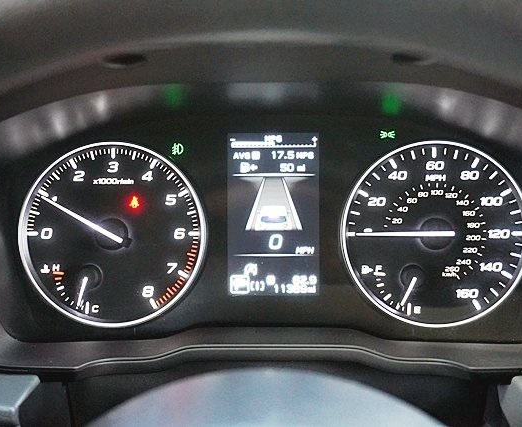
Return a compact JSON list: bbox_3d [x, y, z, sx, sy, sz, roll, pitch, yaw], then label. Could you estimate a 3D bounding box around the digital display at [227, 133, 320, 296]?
[{"bbox_3d":[0.007,0.001,0.437,0.052,0.093,0.008,0,0,2],"label":"digital display"}]

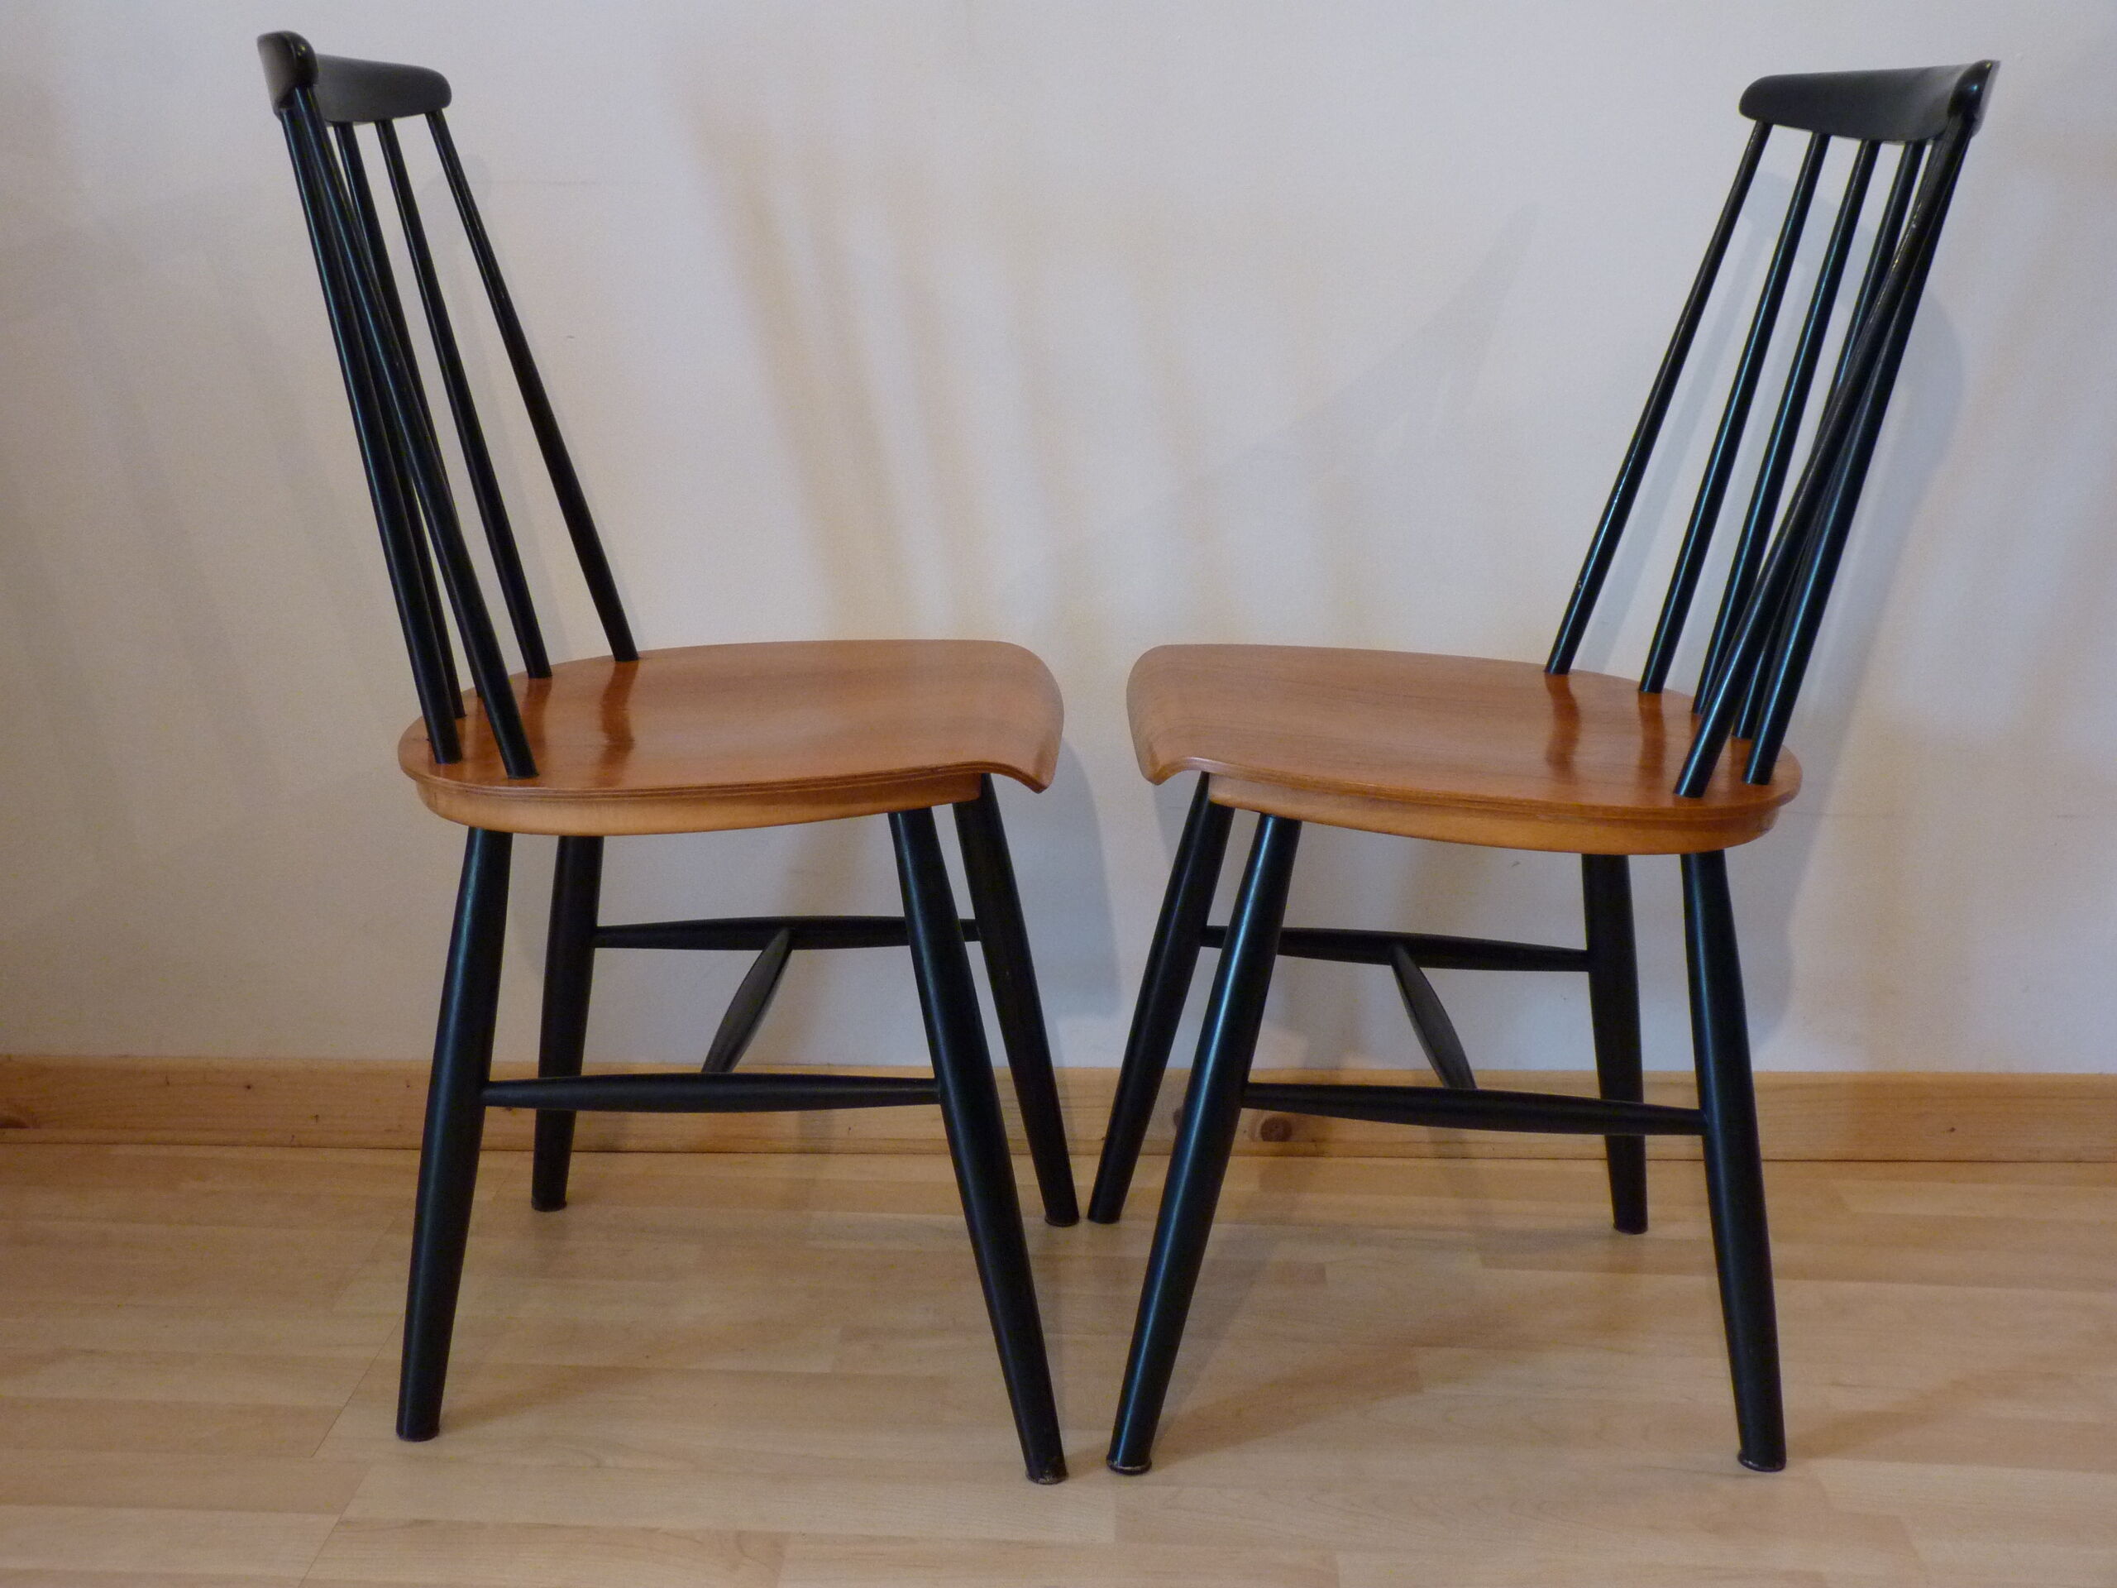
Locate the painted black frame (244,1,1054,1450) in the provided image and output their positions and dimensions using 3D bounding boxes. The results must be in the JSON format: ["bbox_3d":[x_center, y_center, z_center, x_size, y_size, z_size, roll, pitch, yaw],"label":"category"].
[{"bbox_3d":[-0.238,-0.046,1.604,0.507,0.831,0.413,1,14,1],"label":"painted black frame"}]

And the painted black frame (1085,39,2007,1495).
[{"bbox_3d":[0.294,-0.037,1.597,0.522,0.831,0.413,0,14,-1],"label":"painted black frame"}]

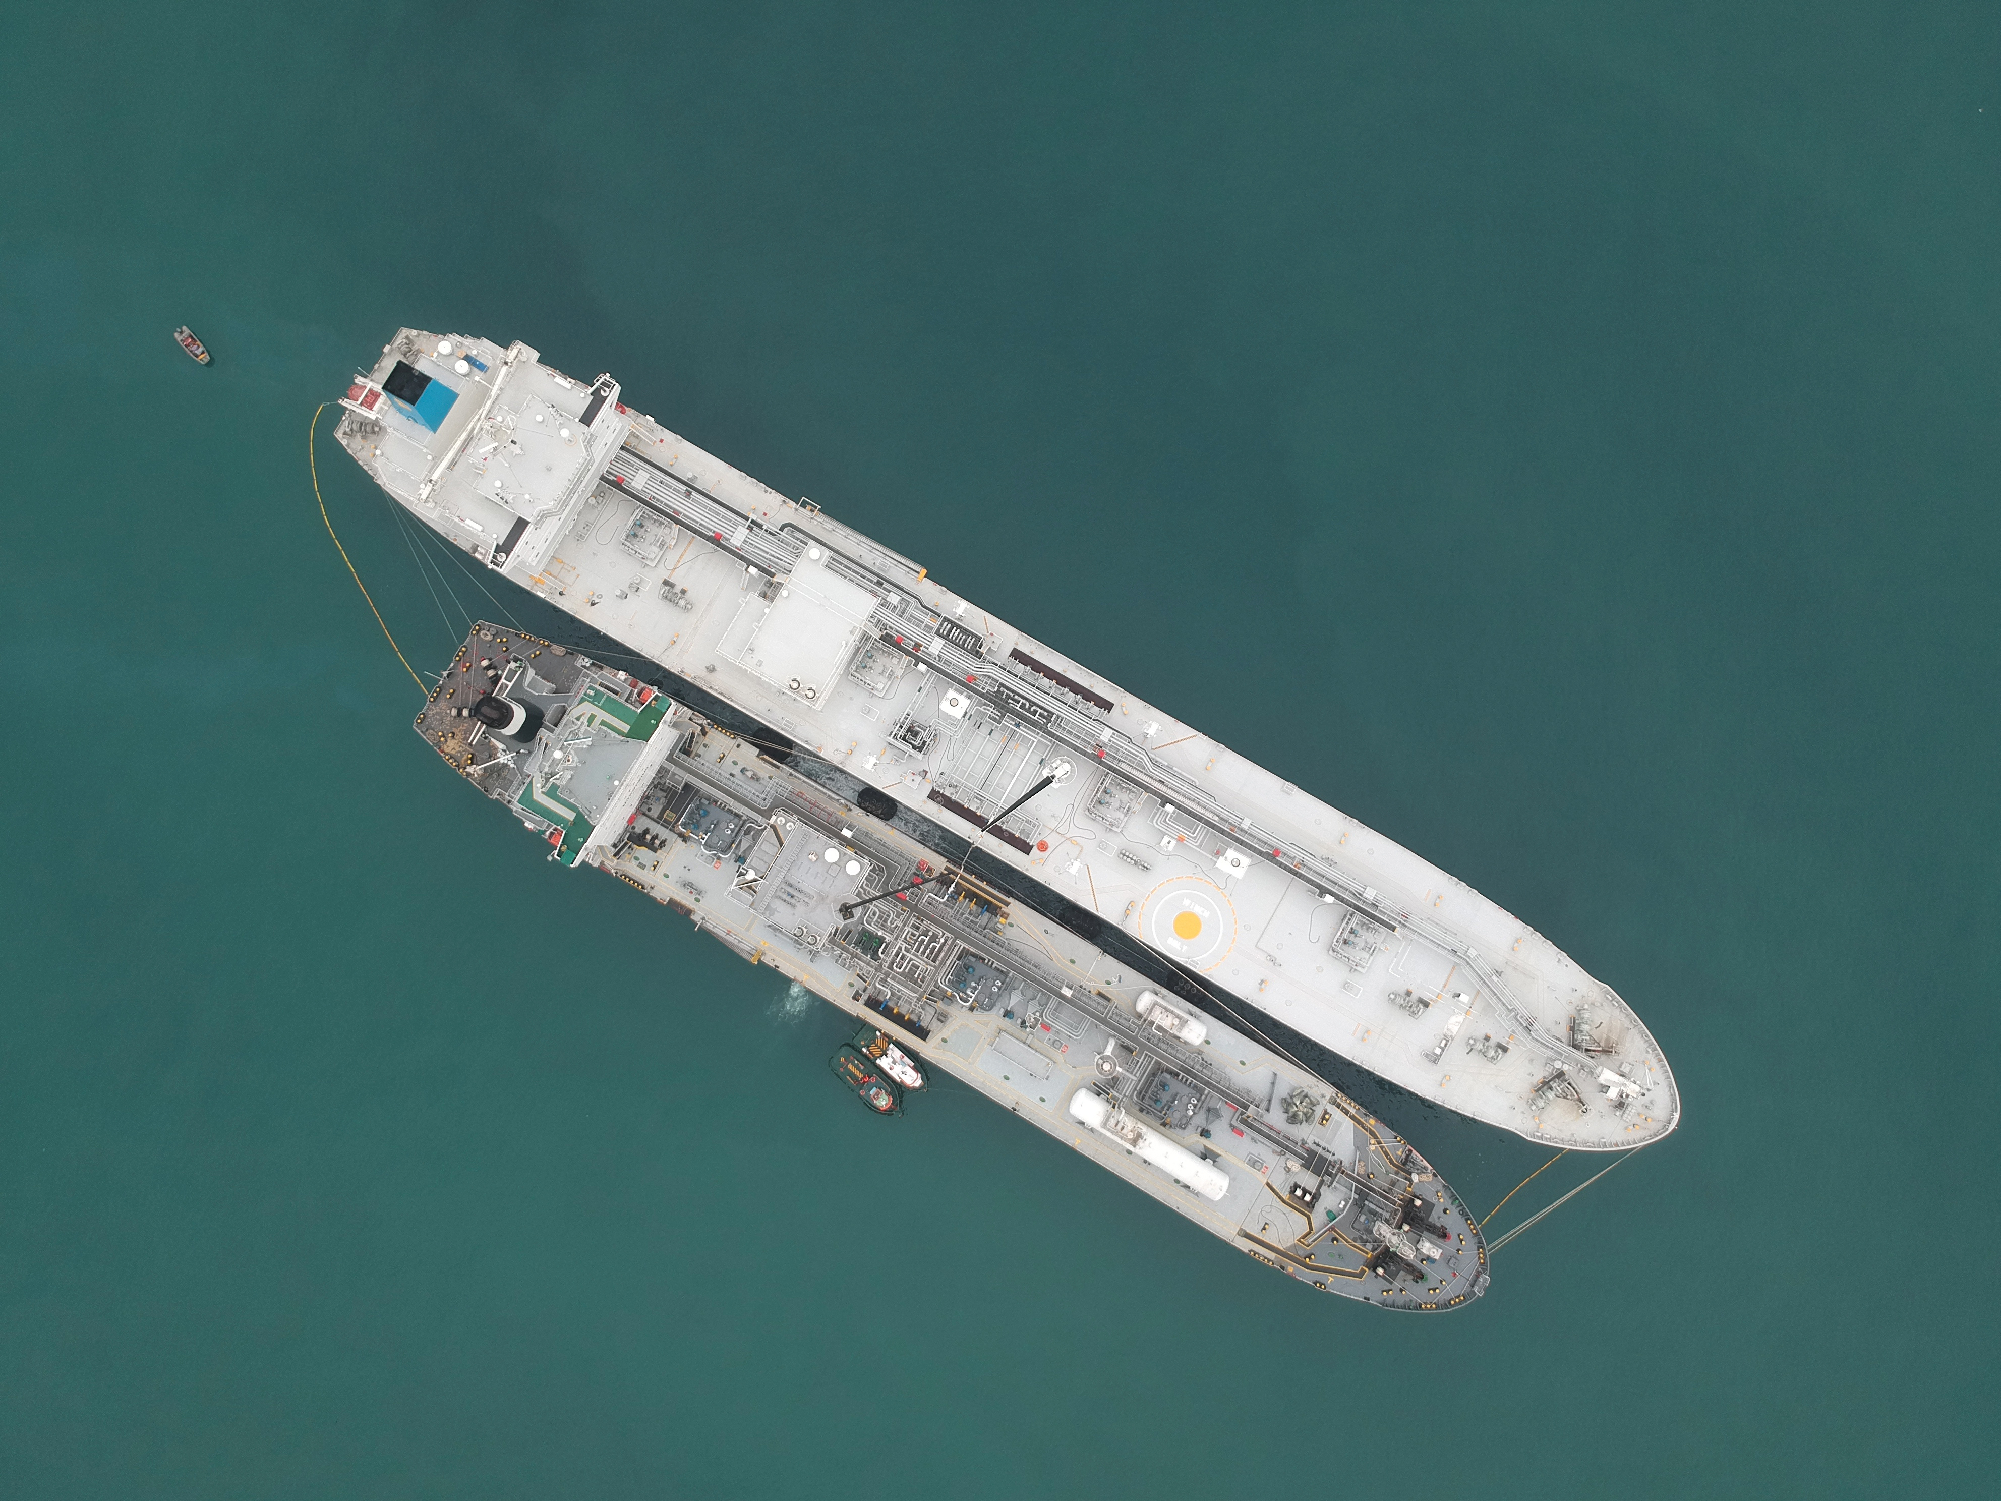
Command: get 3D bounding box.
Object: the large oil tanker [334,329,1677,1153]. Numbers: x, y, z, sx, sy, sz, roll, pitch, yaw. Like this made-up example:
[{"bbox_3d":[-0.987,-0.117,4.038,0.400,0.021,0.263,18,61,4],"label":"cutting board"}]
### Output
[{"bbox_3d":[0.772,-1.226,217.332,230.000,43.000,32.400,30,89,2],"label":"large oil tanker"}]

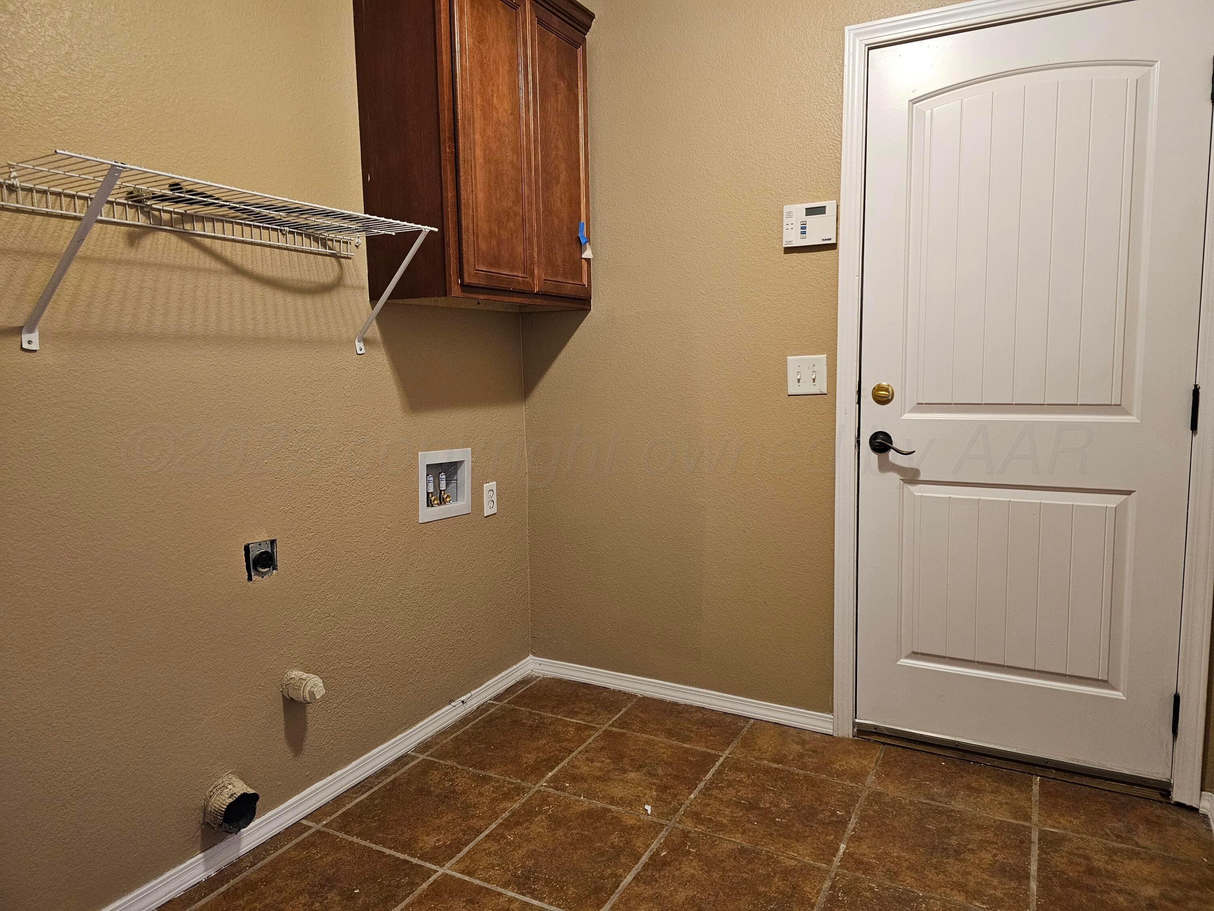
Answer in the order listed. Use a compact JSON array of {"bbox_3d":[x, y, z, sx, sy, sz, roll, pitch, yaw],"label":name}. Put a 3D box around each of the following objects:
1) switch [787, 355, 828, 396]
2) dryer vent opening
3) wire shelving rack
[{"bbox_3d":[0.609,-0.244,2.459,0.119,0.117,0.016,2,7,28],"label":"switch"},{"bbox_3d":[-0.876,0.822,1.893,0.064,0.113,0.112,2,7,28],"label":"dryer vent opening"},{"bbox_3d":[-0.770,-0.381,1.734,0.311,0.314,0.890,2,7,28],"label":"wire shelving rack"}]

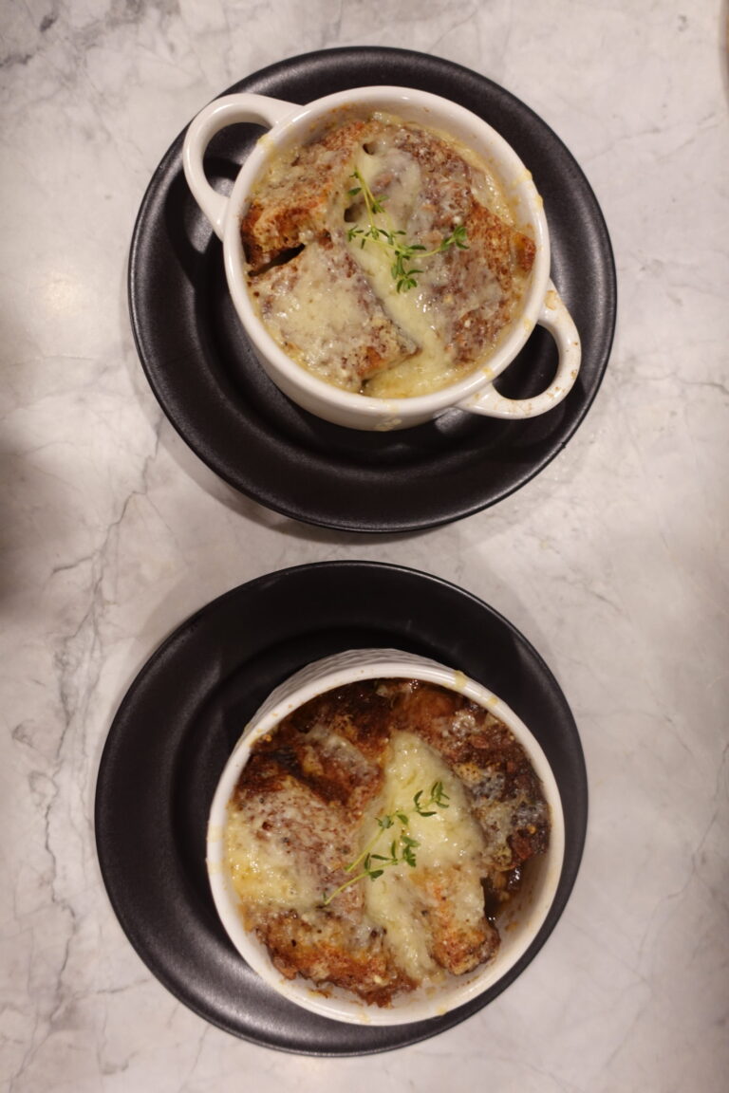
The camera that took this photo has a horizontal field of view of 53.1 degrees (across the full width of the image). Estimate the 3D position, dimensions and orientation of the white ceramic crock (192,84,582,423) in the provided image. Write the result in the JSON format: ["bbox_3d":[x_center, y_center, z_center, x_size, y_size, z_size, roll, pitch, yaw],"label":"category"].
[{"bbox_3d":[0.007,-0.107,0.291,0.167,0.058,0.119,37,87,-3],"label":"white ceramic crock"}]

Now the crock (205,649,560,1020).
[{"bbox_3d":[0.006,0.104,0.286,0.126,0.063,0.126,0,90,-5],"label":"crock"}]

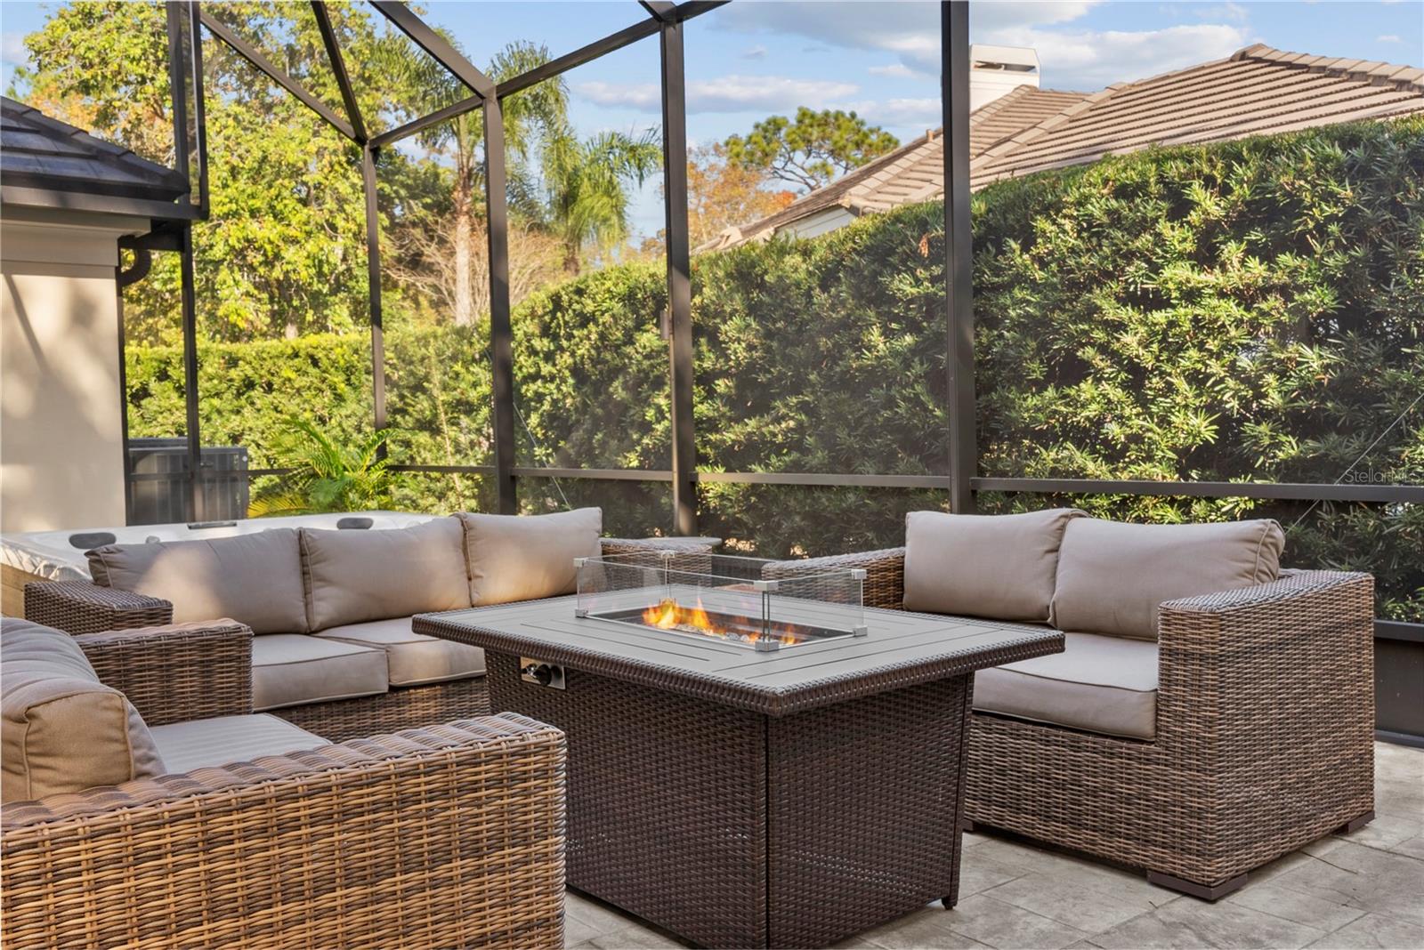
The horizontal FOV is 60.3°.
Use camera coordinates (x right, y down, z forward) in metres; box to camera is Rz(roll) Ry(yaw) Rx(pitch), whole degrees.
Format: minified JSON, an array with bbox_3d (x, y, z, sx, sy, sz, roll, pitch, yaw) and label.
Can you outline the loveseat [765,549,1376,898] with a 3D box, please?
[{"bbox_3d":[0.964,0.522,3.535,0.843,0.801,1.465,-3,3,-40],"label":"loveseat"}]

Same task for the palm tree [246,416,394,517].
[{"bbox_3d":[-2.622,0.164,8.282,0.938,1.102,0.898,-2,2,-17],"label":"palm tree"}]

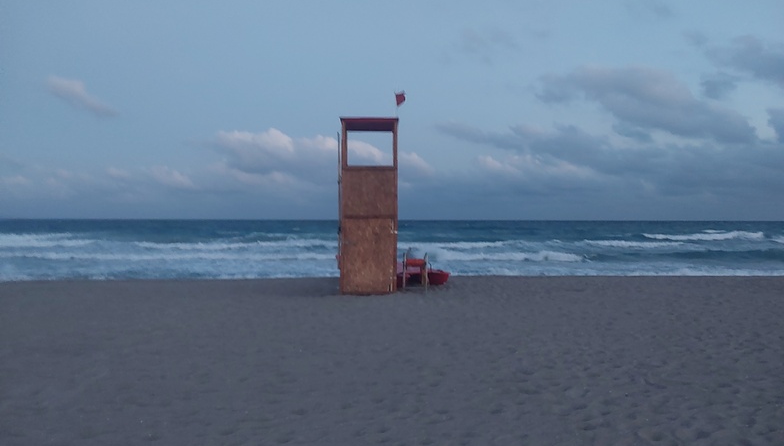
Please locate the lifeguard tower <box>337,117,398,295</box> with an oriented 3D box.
[{"bbox_3d":[-0.520,-0.365,15.900,1.330,4.000,1.380,0,0,0],"label":"lifeguard tower"}]

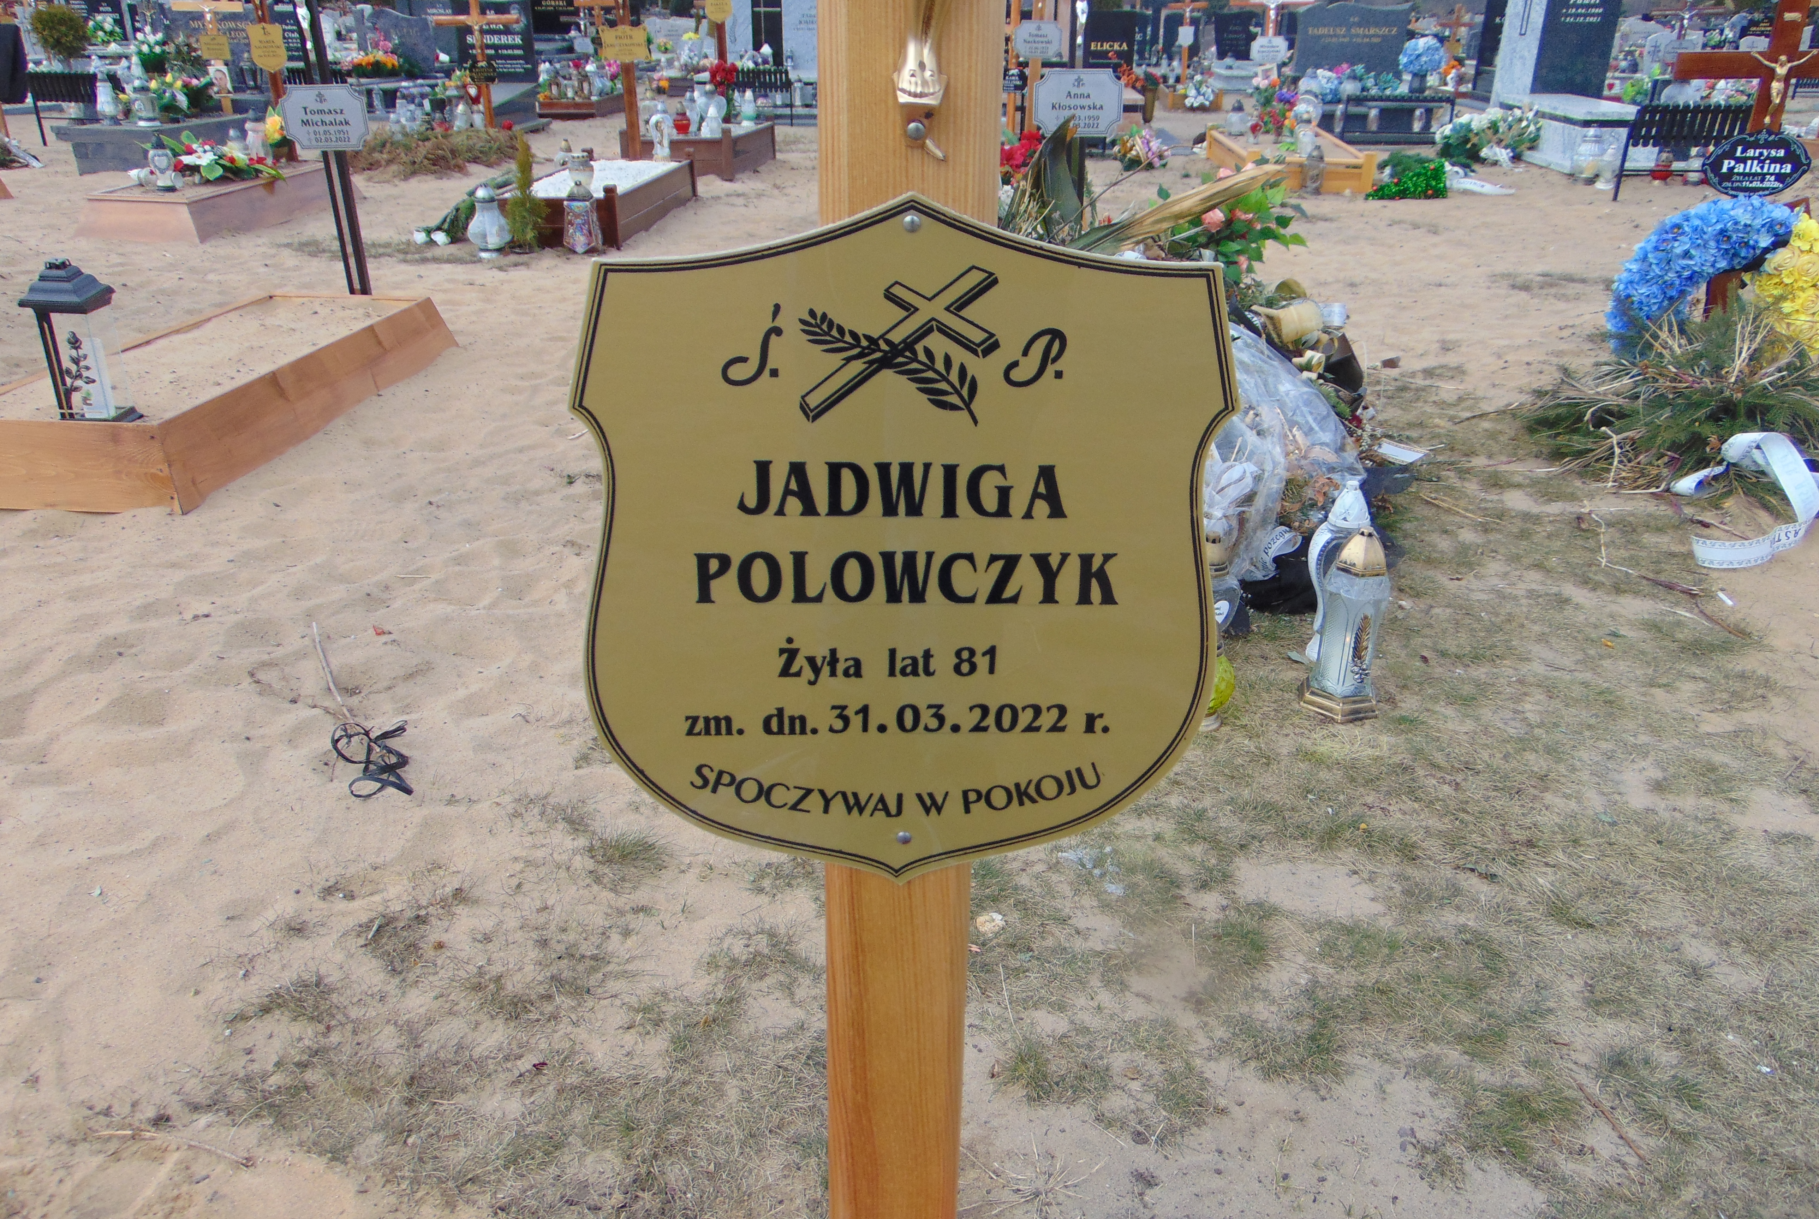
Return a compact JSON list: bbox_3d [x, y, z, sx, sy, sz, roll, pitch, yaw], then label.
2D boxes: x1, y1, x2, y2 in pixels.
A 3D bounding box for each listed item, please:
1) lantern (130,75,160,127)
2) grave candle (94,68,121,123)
[{"bbox_3d":[-5.388,-3.566,9.237,0.185,0.299,0.185,-13,29,-26],"label":"lantern"},{"bbox_3d":[-6.601,-4.223,10.828,0.160,0.410,0.160,-7,26,-15],"label":"grave candle"}]

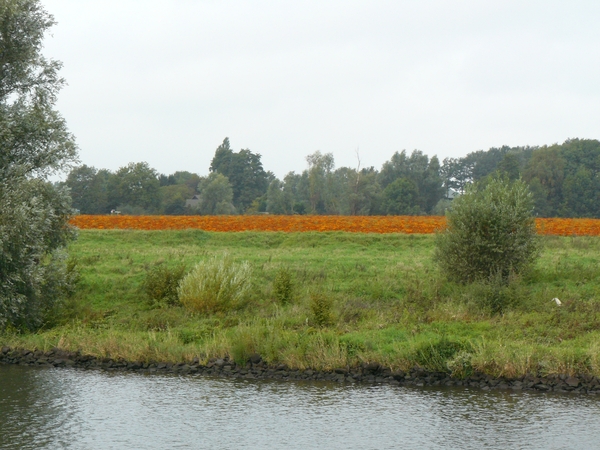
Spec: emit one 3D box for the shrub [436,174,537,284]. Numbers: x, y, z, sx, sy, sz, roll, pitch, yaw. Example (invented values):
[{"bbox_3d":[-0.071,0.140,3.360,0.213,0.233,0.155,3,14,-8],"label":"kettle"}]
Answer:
[{"bbox_3d":[6.940,0.240,60.000,3.800,4.050,3.600,0,0,0],"label":"shrub"}]

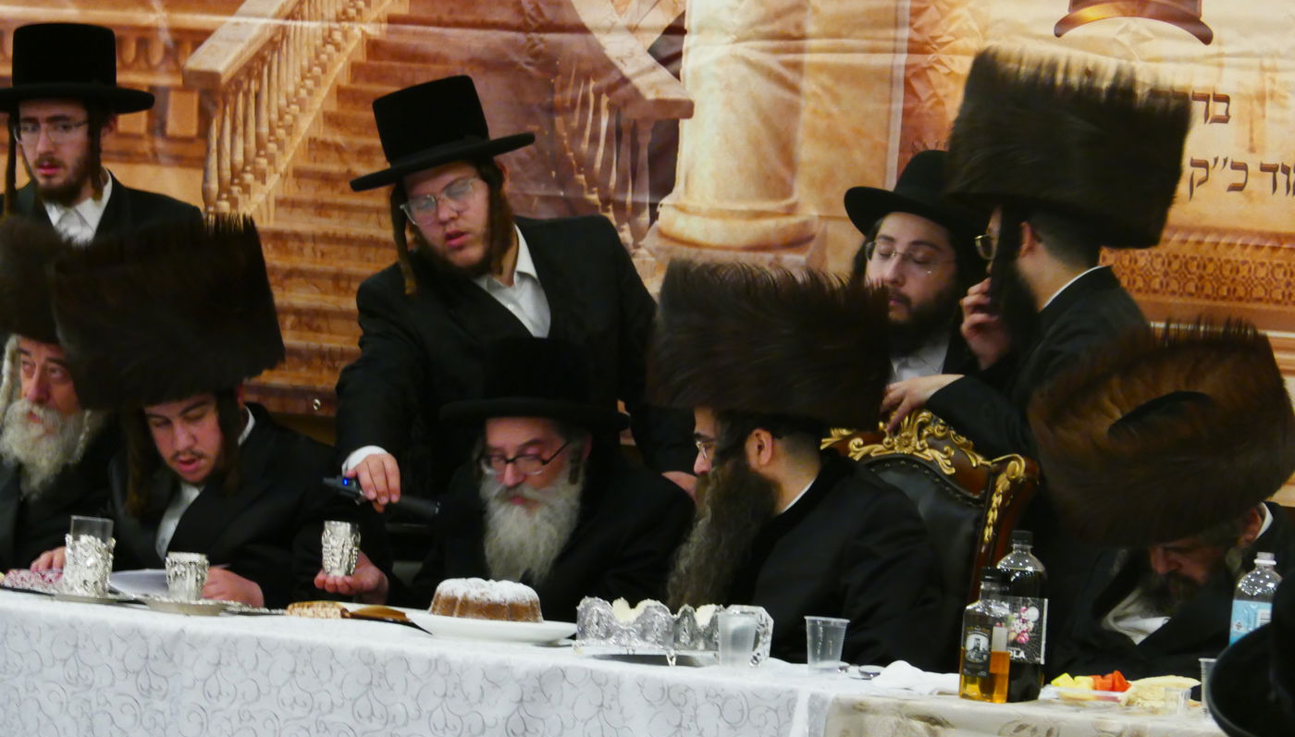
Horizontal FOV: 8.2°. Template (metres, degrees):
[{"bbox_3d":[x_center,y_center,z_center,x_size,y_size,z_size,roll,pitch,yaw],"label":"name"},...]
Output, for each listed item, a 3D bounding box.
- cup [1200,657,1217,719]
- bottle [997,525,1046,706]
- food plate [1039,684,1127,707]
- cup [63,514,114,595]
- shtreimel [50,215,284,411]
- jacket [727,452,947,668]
[{"bbox_3d":[0.929,0.520,14.600,0.073,0.096,0.073,3,2,0],"label":"cup"},{"bbox_3d":[0.618,0.408,14.893,0.083,0.280,0.083,4,1,0],"label":"bottle"},{"bbox_3d":[0.715,0.527,14.550,0.180,0.025,0.180,4,1,0],"label":"food plate"},{"bbox_3d":[-0.998,0.335,16.073,0.077,0.140,0.077,4,1,0],"label":"cup"},{"bbox_3d":[-0.865,-0.100,16.200,0.380,0.225,0.390,-11,15,3],"label":"shtreimel"},{"bbox_3d":[0.291,0.460,15.150,0.400,0.650,0.500,3,2,-36],"label":"jacket"}]

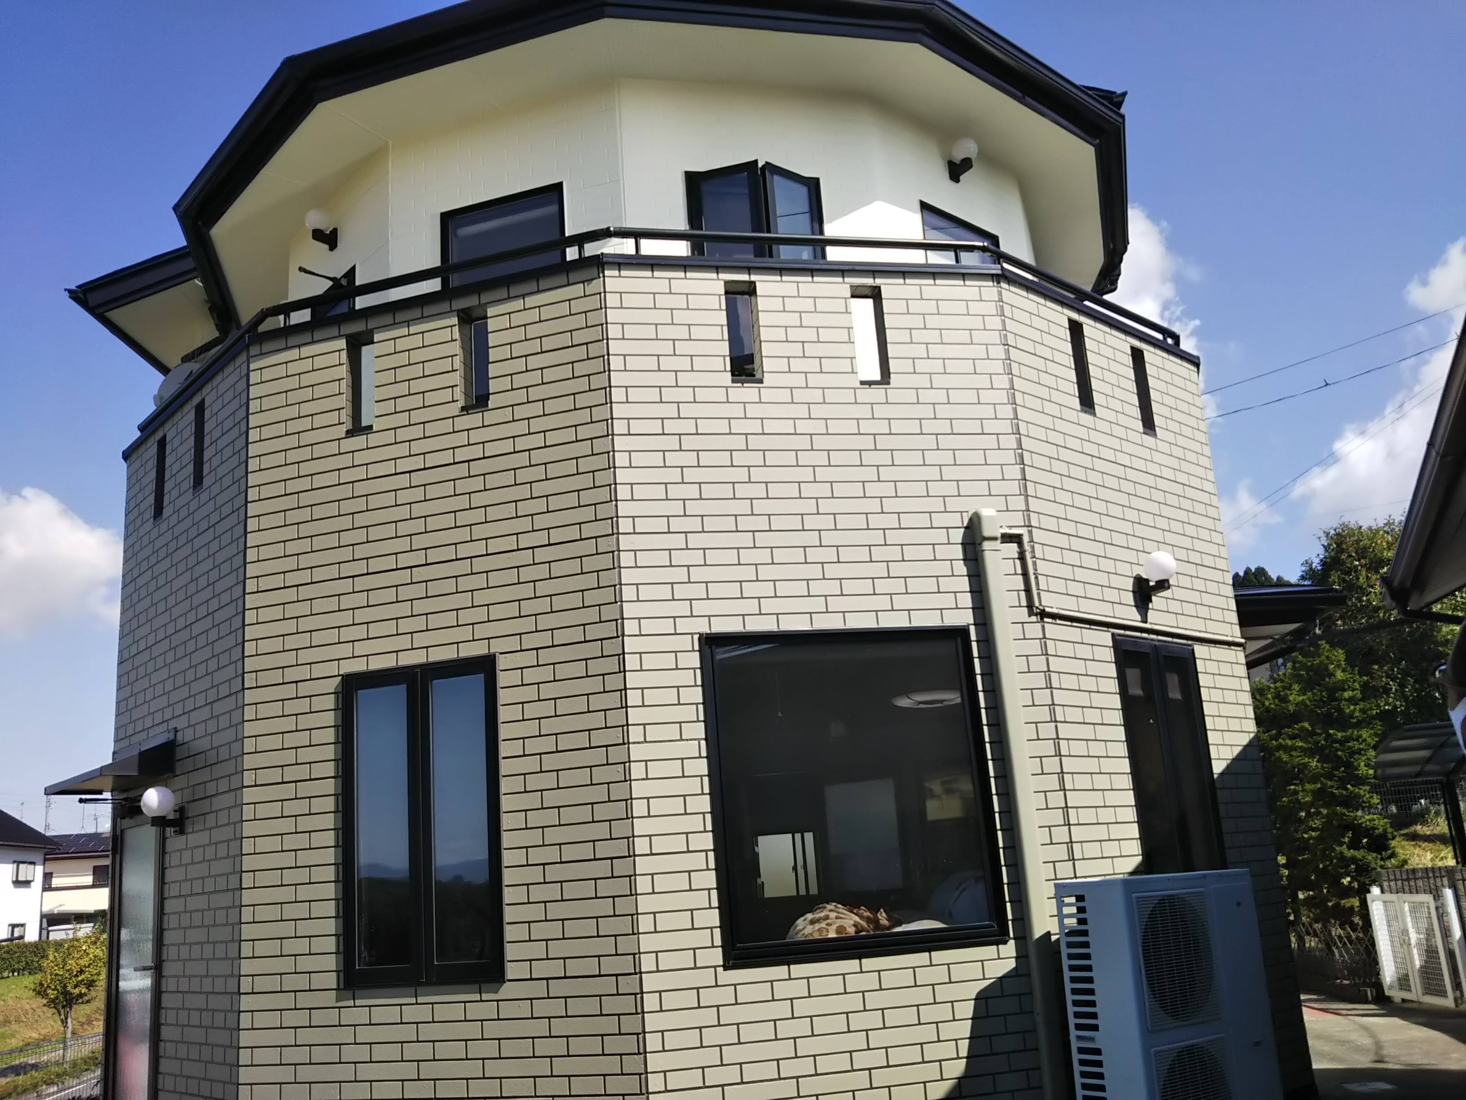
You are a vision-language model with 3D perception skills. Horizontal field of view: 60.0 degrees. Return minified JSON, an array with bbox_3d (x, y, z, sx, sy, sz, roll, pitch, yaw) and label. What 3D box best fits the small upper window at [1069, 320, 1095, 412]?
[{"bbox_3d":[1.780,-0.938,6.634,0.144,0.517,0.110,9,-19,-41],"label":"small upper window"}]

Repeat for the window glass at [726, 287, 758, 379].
[{"bbox_3d":[0.043,-0.997,5.955,0.145,0.480,0.090,-1,-14,-13],"label":"window glass"}]

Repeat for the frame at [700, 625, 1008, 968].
[{"bbox_3d":[0.513,1.015,5.444,1.200,1.321,0.080,-1,-15,-13],"label":"frame"}]

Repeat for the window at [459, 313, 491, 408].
[{"bbox_3d":[-1.191,-0.881,6.006,0.158,0.505,0.130,-9,-15,17],"label":"window"}]

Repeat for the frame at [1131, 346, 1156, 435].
[{"bbox_3d":[2.232,-0.859,7.025,0.142,0.515,0.090,9,-19,-41],"label":"frame"}]

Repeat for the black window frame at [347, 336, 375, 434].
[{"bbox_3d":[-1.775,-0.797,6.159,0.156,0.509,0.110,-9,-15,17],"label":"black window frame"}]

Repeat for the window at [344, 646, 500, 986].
[{"bbox_3d":[-1.333,1.172,5.519,0.780,1.365,0.090,-9,-15,17],"label":"window"}]

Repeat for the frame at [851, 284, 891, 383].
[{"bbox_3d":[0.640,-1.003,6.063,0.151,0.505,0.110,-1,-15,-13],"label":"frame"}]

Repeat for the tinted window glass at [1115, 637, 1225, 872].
[{"bbox_3d":[2.171,1.110,6.283,0.786,1.363,0.100,9,-19,-41],"label":"tinted window glass"}]

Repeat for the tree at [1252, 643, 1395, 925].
[{"bbox_3d":[6.430,2.660,13.800,1.650,3.150,1.650,-11,-16,25],"label":"tree"}]

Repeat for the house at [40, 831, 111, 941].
[{"bbox_3d":[-33.071,17.975,64.569,9.000,7.200,8.000,-2,-14,-9],"label":"house"}]

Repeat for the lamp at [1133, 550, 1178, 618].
[{"bbox_3d":[2.153,0.138,6.437,0.160,0.250,0.215,8,-19,-41],"label":"lamp"}]

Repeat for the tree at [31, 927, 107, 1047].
[{"bbox_3d":[-13.038,8.643,25.000,1.550,2.400,1.500,-4,-14,-1],"label":"tree"}]

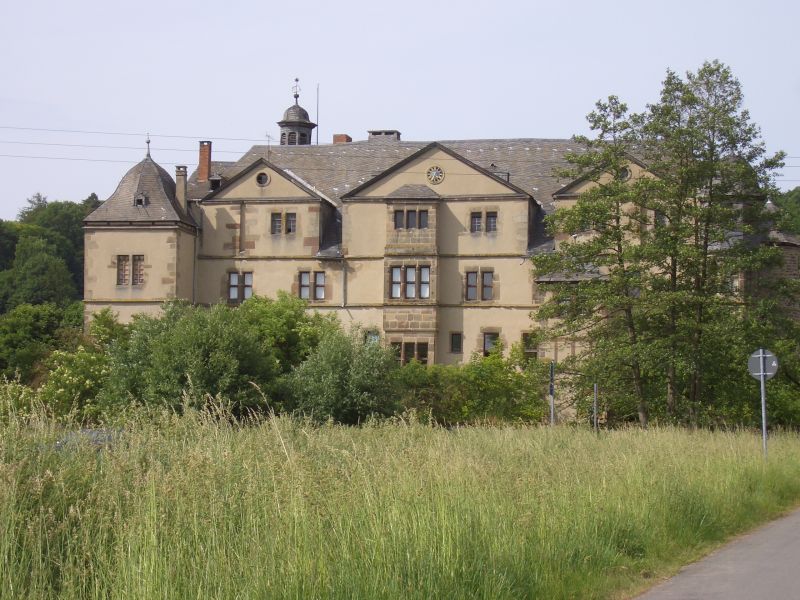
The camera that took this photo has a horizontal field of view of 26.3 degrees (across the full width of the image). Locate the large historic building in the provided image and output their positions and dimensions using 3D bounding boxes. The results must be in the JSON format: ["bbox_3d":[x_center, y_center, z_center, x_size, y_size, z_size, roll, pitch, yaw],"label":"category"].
[{"bbox_3d":[3.069,-3.816,120.731,45.982,23.200,19.000,0,-3,15],"label":"large historic building"}]

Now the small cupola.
[{"bbox_3d":[-7.663,-13.848,126.621,2.800,5.145,2.800,0,-3,15],"label":"small cupola"}]

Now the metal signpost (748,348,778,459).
[{"bbox_3d":[7.069,2.124,33.241,0.610,2.350,0.100,-1,-3,24],"label":"metal signpost"}]

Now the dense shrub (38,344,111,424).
[{"bbox_3d":[-10.861,3.037,56.925,2.400,2.979,2.400,0,-3,0],"label":"dense shrub"}]

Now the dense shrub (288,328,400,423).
[{"bbox_3d":[-1.881,2.789,57.408,3.766,3.667,3.500,0,-3,0],"label":"dense shrub"}]

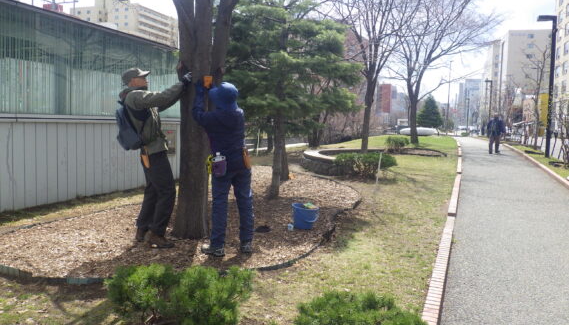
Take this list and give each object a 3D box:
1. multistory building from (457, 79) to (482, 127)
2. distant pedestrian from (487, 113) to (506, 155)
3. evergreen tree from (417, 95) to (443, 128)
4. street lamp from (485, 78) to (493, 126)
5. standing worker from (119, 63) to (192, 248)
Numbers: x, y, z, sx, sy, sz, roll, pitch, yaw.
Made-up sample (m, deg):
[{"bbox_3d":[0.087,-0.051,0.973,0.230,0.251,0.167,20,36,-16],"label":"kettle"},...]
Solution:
[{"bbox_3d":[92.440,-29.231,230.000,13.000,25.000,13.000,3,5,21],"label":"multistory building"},{"bbox_3d":[8.981,-1.216,19.500,0.720,1.740,0.450,2,5,17],"label":"distant pedestrian"},{"bbox_3d":[14.175,-4.742,45.000,2.600,3.600,2.500,1,5,0],"label":"evergreen tree"},{"bbox_3d":[18.614,-4.973,42.000,0.750,5.700,0.250,2,5,17],"label":"street lamp"},{"bbox_3d":[-1.272,-0.064,4.520,0.680,1.740,0.560,0,5,-7],"label":"standing worker"}]

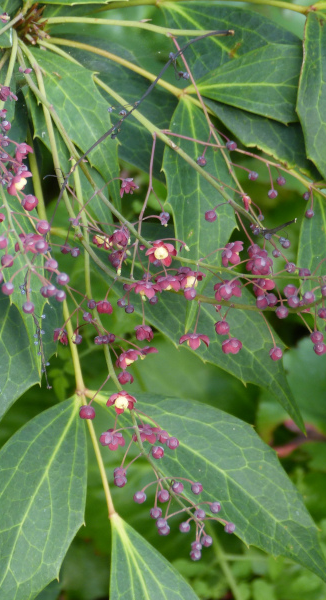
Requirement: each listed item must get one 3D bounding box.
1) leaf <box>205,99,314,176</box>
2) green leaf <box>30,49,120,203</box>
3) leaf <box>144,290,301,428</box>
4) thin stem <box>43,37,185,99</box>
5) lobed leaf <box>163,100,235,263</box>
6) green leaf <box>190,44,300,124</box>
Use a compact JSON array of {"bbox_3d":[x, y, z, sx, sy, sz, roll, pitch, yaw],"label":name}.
[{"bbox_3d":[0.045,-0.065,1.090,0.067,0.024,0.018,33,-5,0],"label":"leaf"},{"bbox_3d":[-0.030,-0.068,1.030,0.025,0.073,0.015,-29,-8,2],"label":"green leaf"},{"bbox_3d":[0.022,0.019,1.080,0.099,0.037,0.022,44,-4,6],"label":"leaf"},{"bbox_3d":[-0.018,-0.094,1.060,0.061,0.006,0.006,22,0,-9],"label":"thin stem"},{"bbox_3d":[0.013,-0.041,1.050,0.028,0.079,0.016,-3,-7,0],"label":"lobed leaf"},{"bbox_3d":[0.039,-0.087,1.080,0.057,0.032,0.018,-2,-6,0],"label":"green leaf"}]

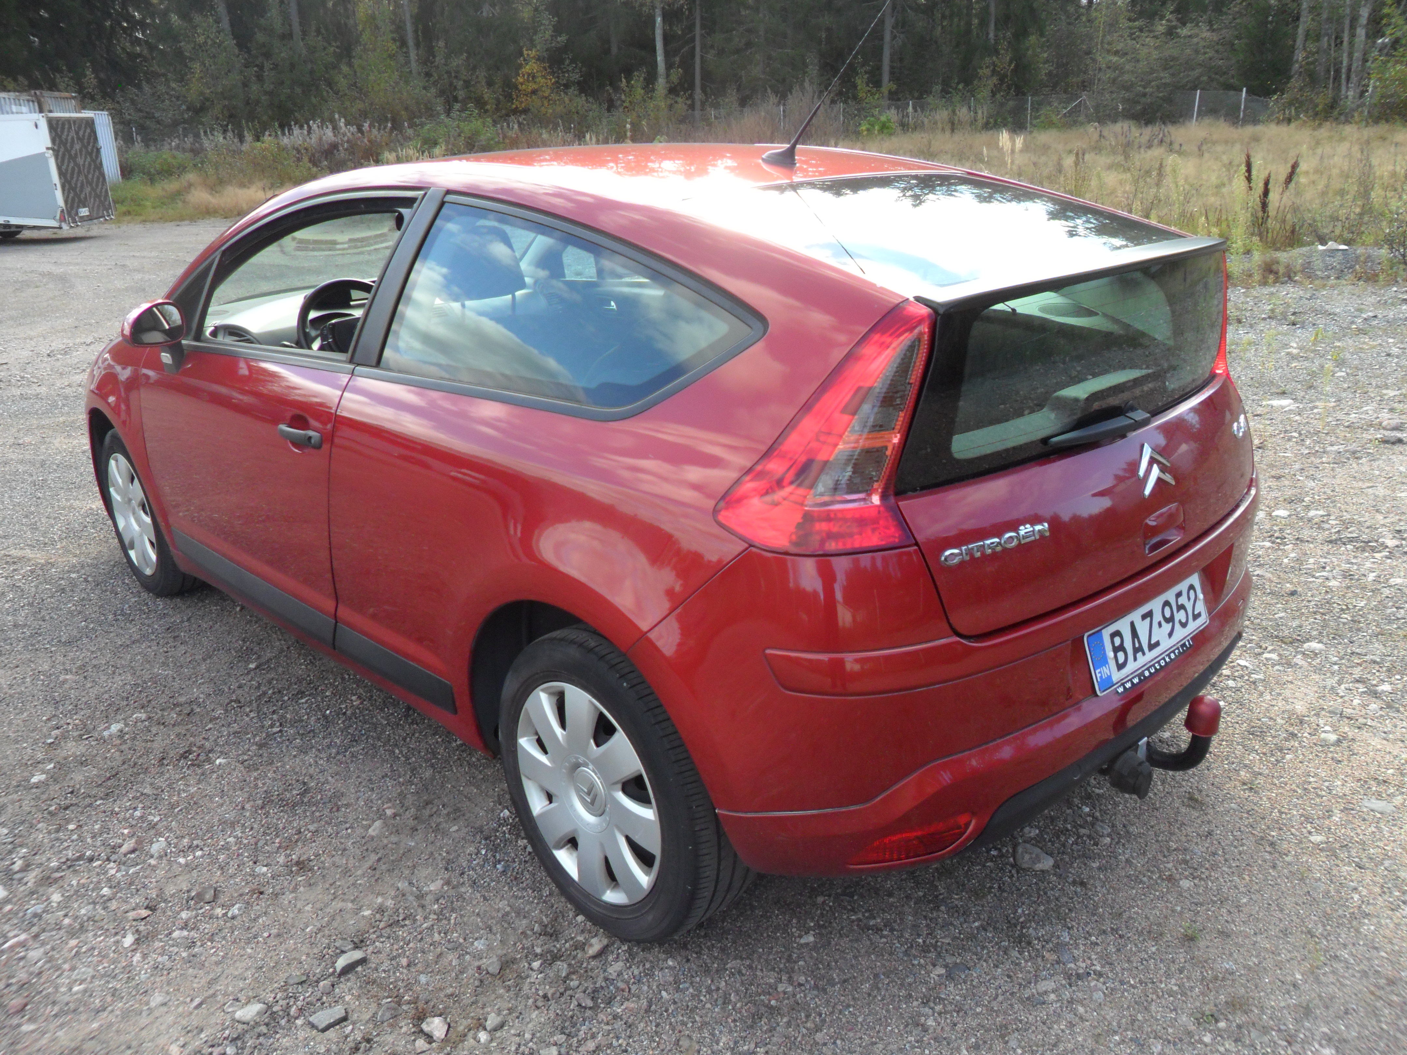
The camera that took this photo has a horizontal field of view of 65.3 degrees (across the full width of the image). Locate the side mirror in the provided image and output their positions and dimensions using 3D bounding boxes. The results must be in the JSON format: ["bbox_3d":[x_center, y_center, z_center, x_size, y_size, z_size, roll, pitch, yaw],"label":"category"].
[{"bbox_3d":[-1.526,-0.572,3.050,0.100,0.120,0.170,15,25,39],"label":"side mirror"}]

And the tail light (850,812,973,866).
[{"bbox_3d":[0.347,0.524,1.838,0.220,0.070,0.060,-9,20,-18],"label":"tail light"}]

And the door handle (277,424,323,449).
[{"bbox_3d":[-0.975,-0.214,2.642,0.050,0.045,0.215,-19,26,-40],"label":"door handle"}]

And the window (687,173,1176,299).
[{"bbox_3d":[0.450,-0.627,2.239,0.980,0.060,0.650,-19,38,-40],"label":"window"}]

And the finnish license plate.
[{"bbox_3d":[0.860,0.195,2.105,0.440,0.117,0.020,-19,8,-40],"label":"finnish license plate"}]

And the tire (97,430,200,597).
[{"bbox_3d":[-1.964,-0.074,3.981,0.210,0.620,0.625,-19,26,-40],"label":"tire"}]

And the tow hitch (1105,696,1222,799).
[{"bbox_3d":[0.876,0.428,2.132,0.140,0.255,0.200,-19,26,-40],"label":"tow hitch"}]

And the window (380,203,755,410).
[{"bbox_3d":[-0.283,-0.421,2.046,1.041,0.374,0.060,17,-1,43],"label":"window"}]

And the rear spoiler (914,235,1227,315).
[{"bbox_3d":[0.709,-0.475,2.010,1.050,0.055,0.105,-19,26,-40],"label":"rear spoiler"}]

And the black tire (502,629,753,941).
[{"bbox_3d":[-0.155,0.484,2.187,0.210,0.620,0.625,-19,26,-40],"label":"black tire"}]

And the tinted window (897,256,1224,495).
[{"bbox_3d":[0.759,-0.319,2.014,1.150,0.290,0.110,-19,12,-40],"label":"tinted window"}]

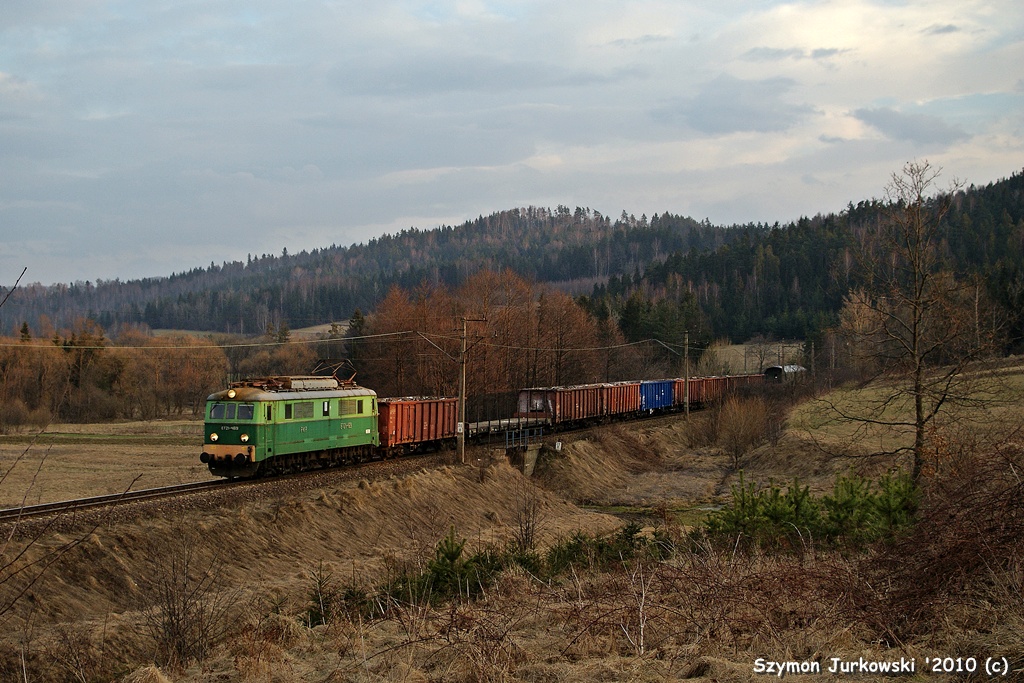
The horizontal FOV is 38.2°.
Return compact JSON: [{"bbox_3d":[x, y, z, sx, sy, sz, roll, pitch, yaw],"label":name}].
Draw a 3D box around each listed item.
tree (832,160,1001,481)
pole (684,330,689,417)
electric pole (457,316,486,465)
[{"bbox_3d":[12.853,-0.572,47.000,5.400,10.400,5.200,0,-1,0],"label":"tree"},{"bbox_3d":[18.934,3.581,160.500,0.420,9.500,0.400,0,-1,19],"label":"pole"},{"bbox_3d":[-2.656,3.213,97.000,1.950,9.700,0.450,0,-1,19],"label":"electric pole"}]

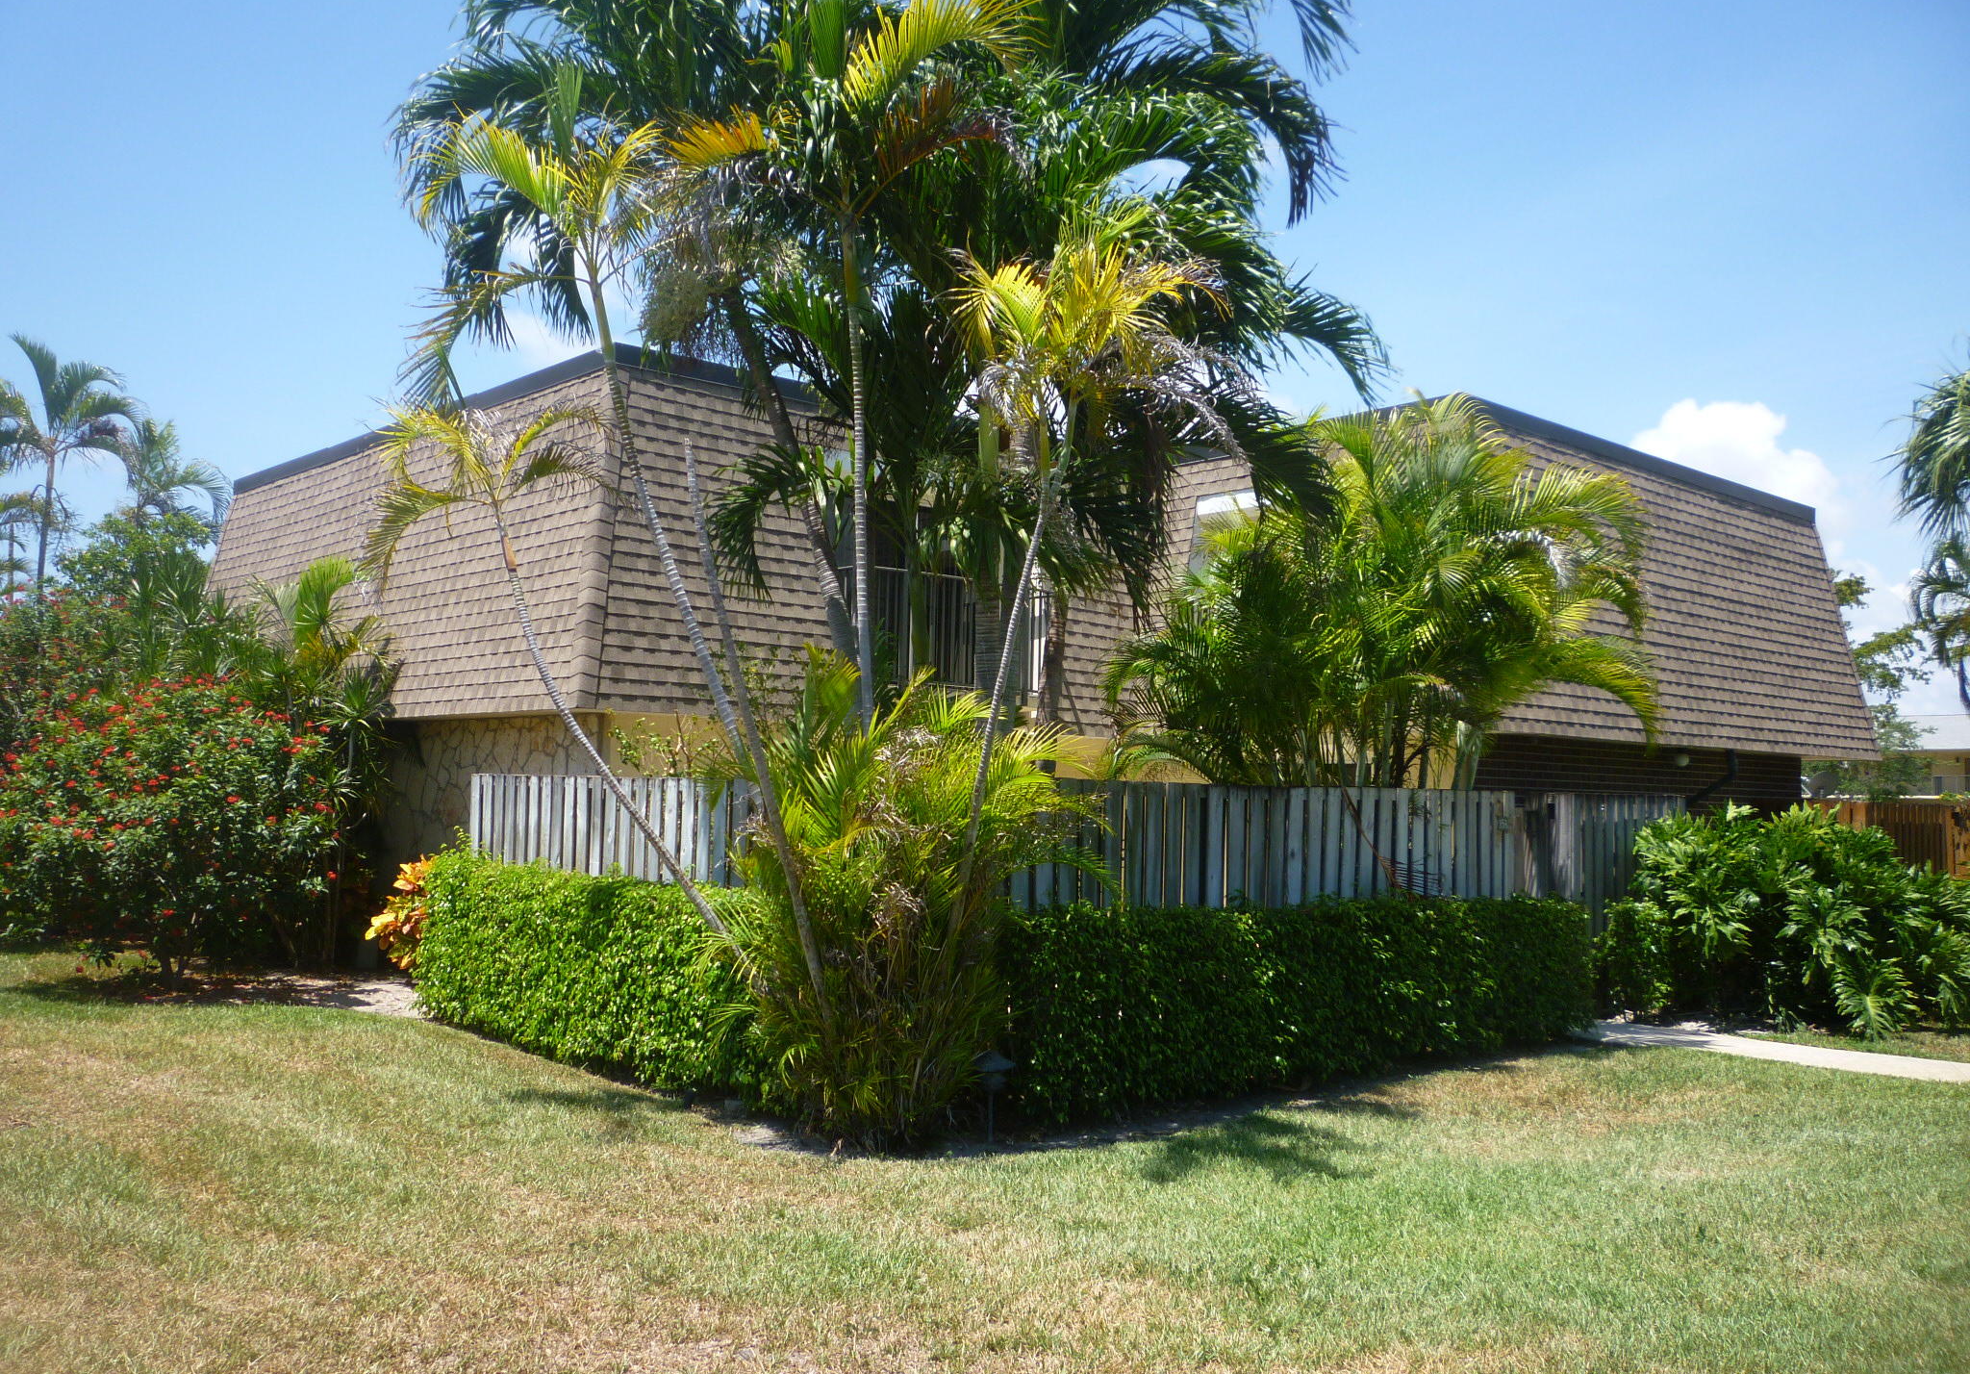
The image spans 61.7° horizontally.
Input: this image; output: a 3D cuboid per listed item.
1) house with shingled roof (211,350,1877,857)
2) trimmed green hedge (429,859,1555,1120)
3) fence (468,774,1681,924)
[{"bbox_3d":[0.880,0.256,20.124,15.510,5.480,13.090,5,-5,-42],"label":"house with shingled roof"},{"bbox_3d":[0.250,1.969,11.977,6.750,1.000,5.290,5,-5,-42],"label":"trimmed green hedge"},{"bbox_3d":[1.266,1.774,14.456,9.550,1.750,5.600,5,-5,-42],"label":"fence"}]

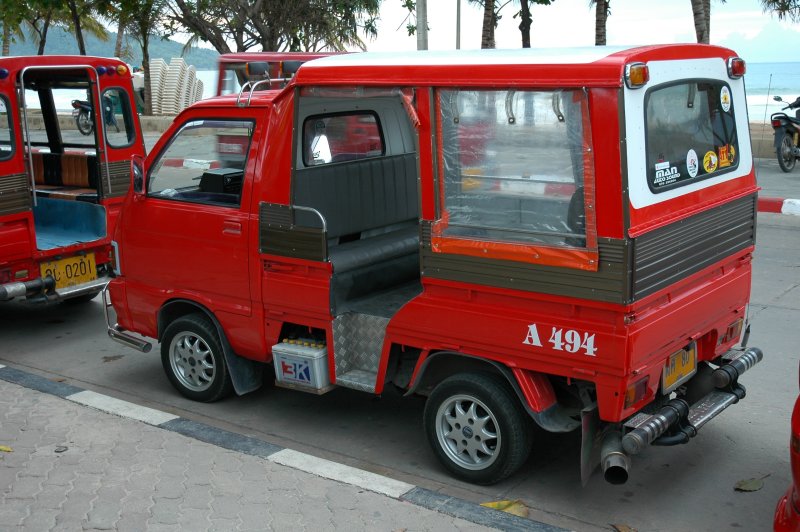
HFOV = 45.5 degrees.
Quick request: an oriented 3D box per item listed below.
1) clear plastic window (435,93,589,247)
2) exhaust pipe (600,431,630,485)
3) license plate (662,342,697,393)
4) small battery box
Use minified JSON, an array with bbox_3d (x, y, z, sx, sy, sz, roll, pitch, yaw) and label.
[{"bbox_3d":[0.447,-0.397,3.843,0.700,0.625,0.020,8,10,37],"label":"clear plastic window"},{"bbox_3d":[0.896,0.787,3.970,0.120,0.120,0.270,2,26,10],"label":"exhaust pipe"},{"bbox_3d":[1.211,0.445,4.123,0.015,0.155,0.370,8,15,36],"label":"license plate"},{"bbox_3d":[-0.481,0.490,4.844,0.265,0.208,0.170,6,14,29],"label":"small battery box"}]

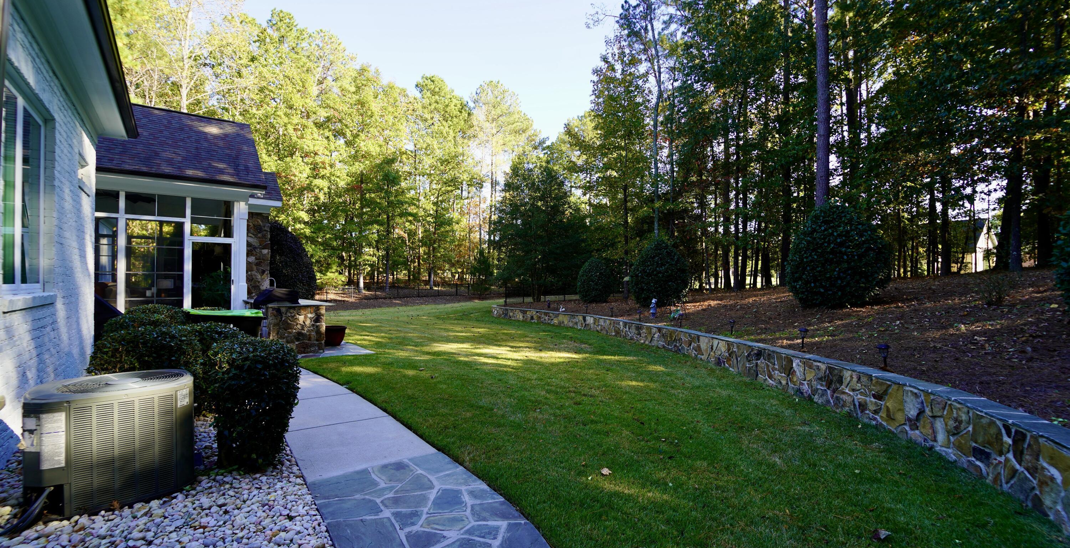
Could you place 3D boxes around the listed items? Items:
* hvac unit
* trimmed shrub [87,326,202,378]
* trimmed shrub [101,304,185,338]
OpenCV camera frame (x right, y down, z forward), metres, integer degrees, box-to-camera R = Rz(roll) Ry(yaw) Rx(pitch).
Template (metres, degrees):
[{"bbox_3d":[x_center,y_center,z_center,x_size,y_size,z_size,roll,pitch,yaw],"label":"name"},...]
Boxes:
[{"bbox_3d":[-2.765,1.049,2.777,0.740,0.700,0.740,1,-1,-41],"label":"hvac unit"},{"bbox_3d":[-4.026,0.967,4.237,0.800,0.905,0.750,1,-1,-41],"label":"trimmed shrub"},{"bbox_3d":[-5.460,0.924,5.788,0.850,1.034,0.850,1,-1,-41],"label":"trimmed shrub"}]

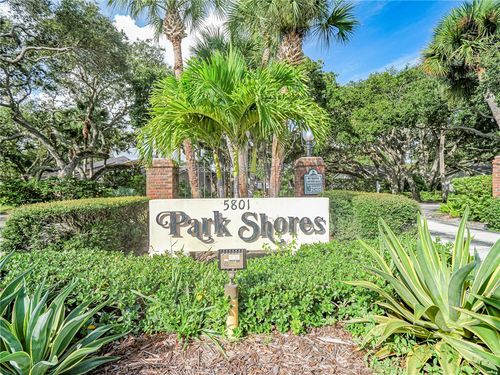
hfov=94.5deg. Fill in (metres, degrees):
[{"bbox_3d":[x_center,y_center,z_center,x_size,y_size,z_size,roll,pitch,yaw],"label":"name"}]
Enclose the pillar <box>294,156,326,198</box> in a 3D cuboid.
[{"bbox_3d":[1.635,0.215,6.200,0.640,2.000,0.640,0,0,-9],"label":"pillar"}]

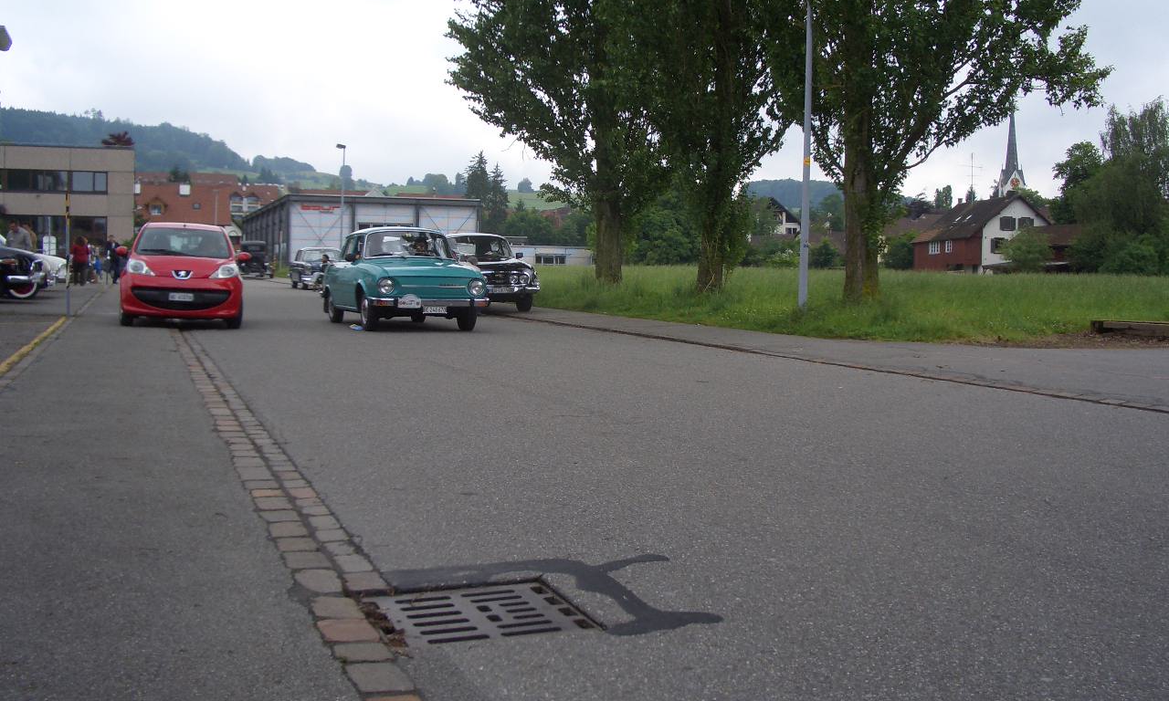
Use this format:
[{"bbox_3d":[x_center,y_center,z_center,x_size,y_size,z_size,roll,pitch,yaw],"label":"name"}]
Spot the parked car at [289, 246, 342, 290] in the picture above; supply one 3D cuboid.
[{"bbox_3d":[-9.619,-3.007,43.000,1.750,1.480,4.600,0,4,-20],"label":"parked car"}]

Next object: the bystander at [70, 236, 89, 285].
[{"bbox_3d":[-16.009,-2.840,37.500,0.560,1.580,0.360,0,4,-14],"label":"bystander"}]

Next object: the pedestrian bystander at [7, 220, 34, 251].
[{"bbox_3d":[-13.132,-2.178,27.500,0.520,1.710,0.400,4,5,34],"label":"pedestrian bystander"}]

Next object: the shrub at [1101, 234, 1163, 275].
[{"bbox_3d":[39.374,-6.746,85.000,4.400,3.300,3.800,3,5,25],"label":"shrub"}]

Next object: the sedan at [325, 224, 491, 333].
[{"bbox_3d":[-2.667,-1.044,16.672,1.620,1.390,4.150,-1,4,-21],"label":"sedan"}]

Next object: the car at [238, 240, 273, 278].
[{"bbox_3d":[-16.313,-4.498,58.500,1.680,1.800,4.100,0,4,-18],"label":"car"}]

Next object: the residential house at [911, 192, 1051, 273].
[{"bbox_3d":[41.768,-12.100,123.614,9.200,8.300,11.500,0,4,-20],"label":"residential house"}]

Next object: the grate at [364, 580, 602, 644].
[{"bbox_3d":[-0.267,0.690,3.030,0.500,0.040,0.479,-1,4,-22],"label":"grate"}]

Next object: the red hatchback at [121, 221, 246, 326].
[{"bbox_3d":[-5.840,-1.135,17.280,1.630,1.465,3.430,0,4,-16],"label":"red hatchback"}]

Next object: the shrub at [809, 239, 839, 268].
[{"bbox_3d":[18.660,-7.471,92.000,2.300,2.600,2.200,2,4,12],"label":"shrub"}]

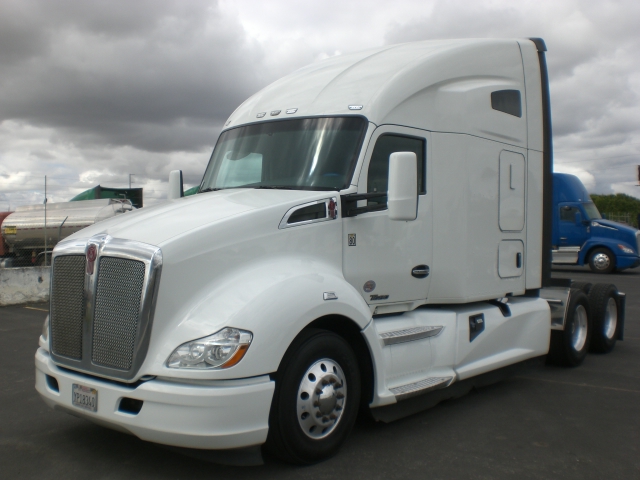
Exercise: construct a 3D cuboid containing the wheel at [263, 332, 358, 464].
[{"bbox_3d":[-0.068,1.184,5.376,0.280,1.020,1.020,1,1,39],"label":"wheel"}]

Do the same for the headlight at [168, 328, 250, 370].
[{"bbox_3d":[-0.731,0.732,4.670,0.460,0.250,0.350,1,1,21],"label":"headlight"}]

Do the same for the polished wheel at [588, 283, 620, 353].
[{"bbox_3d":[4.198,1.165,10.448,0.280,1.020,1.020,1,1,39],"label":"polished wheel"}]

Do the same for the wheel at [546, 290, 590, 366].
[{"bbox_3d":[3.354,1.169,9.405,0.280,1.020,1.020,1,1,39],"label":"wheel"}]

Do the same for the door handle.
[{"bbox_3d":[0.914,0.292,6.419,0.055,0.127,0.280,1,1,42],"label":"door handle"}]

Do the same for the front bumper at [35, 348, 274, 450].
[{"bbox_3d":[-1.433,1.148,5.214,2.340,0.470,0.740,1,1,39],"label":"front bumper"}]

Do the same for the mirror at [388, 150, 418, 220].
[{"bbox_3d":[0.649,-0.417,5.538,0.230,0.530,0.110,1,1,24],"label":"mirror"}]

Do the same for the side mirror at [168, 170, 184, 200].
[{"bbox_3d":[-1.501,-0.469,7.284,0.110,0.530,0.230,0,1,-36],"label":"side mirror"}]

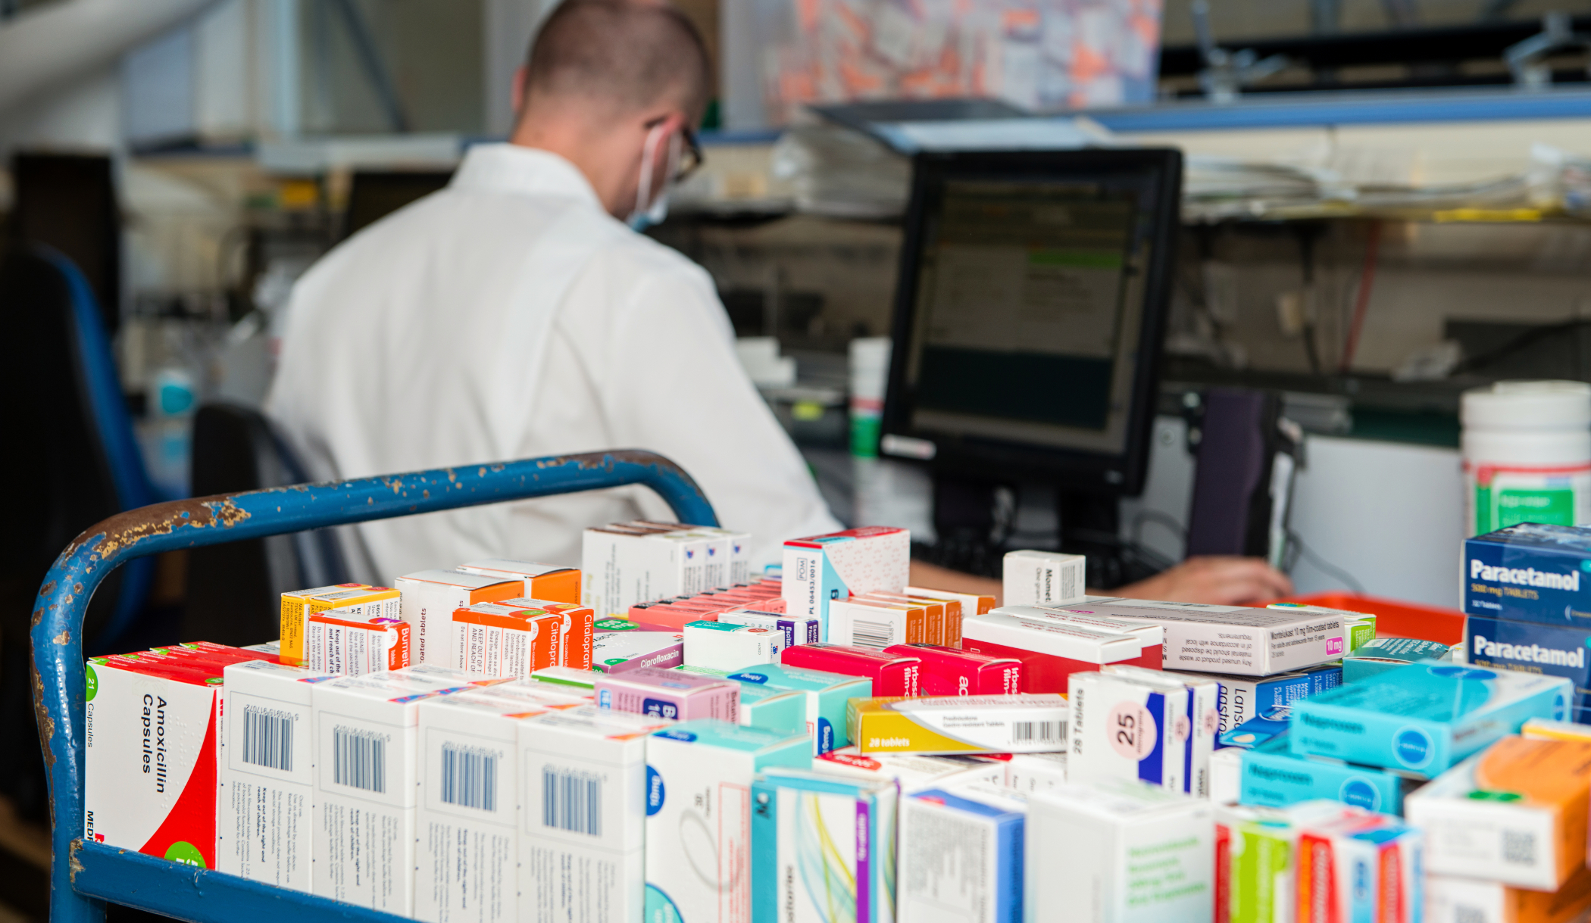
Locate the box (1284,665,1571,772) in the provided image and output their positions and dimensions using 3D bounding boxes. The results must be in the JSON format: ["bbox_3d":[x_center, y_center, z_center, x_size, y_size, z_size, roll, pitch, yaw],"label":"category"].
[{"bbox_3d":[0.248,0.099,0.962,0.061,0.021,0.127,6,7,36],"label":"box"}]

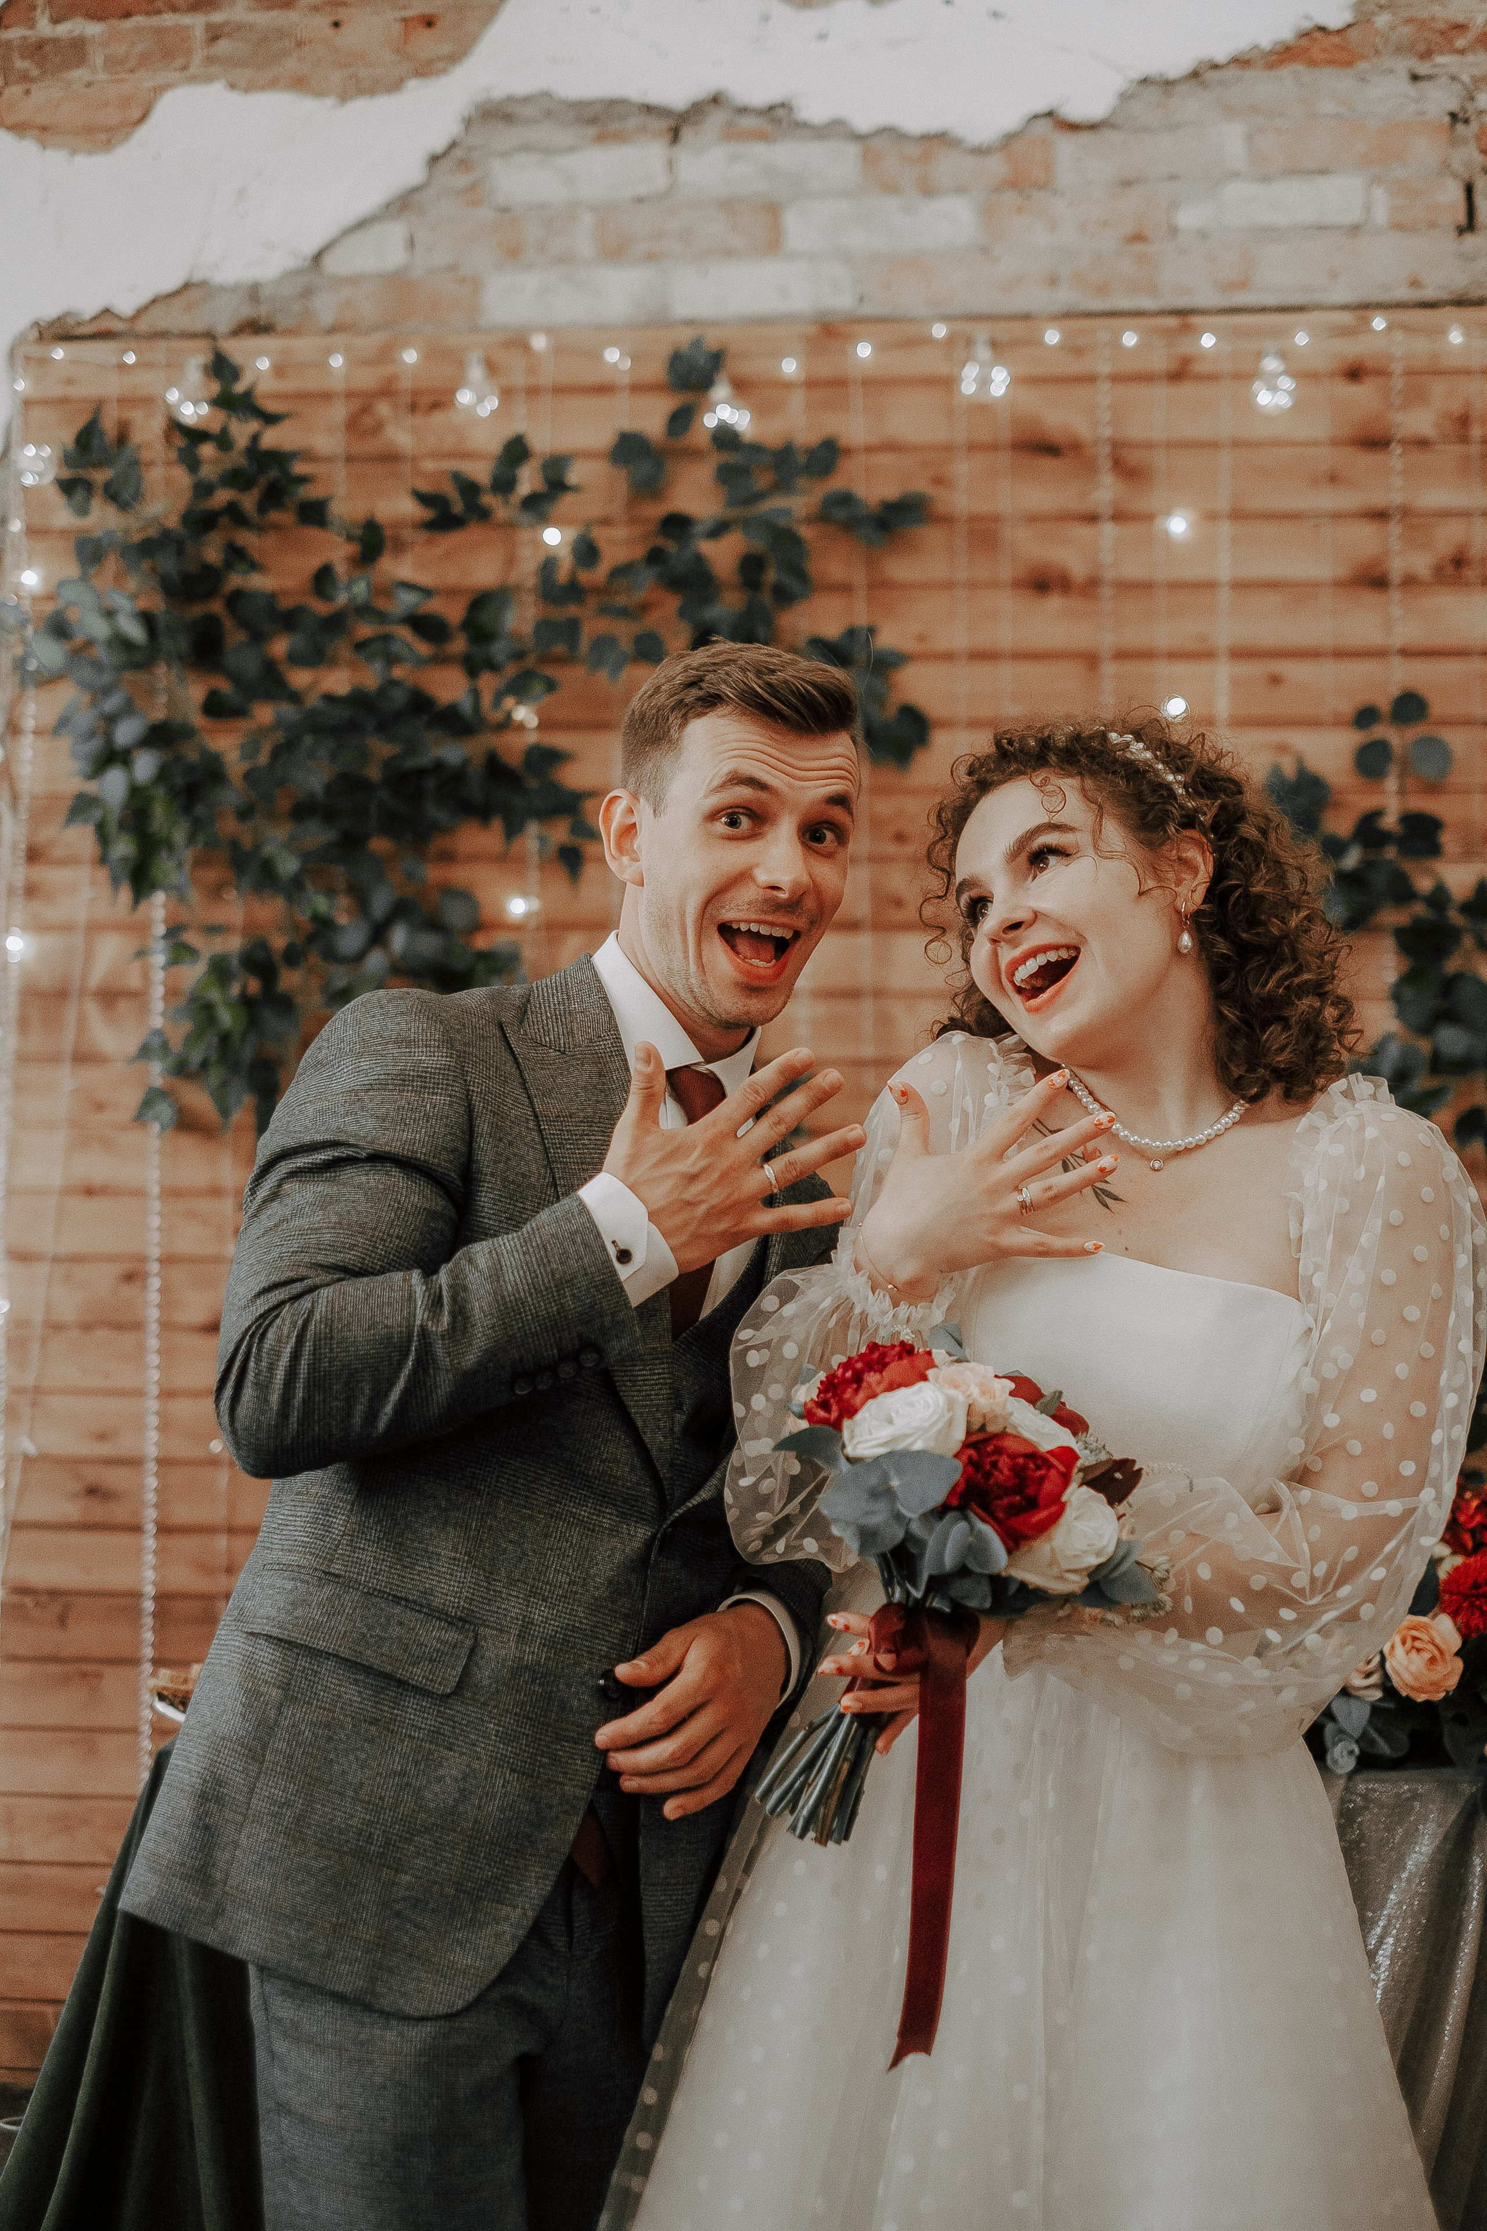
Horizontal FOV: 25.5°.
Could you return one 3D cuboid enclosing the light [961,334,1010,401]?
[{"bbox_3d":[0.323,-0.997,4.380,0.060,0.088,0.060,0,-2,9],"label":"light"}]

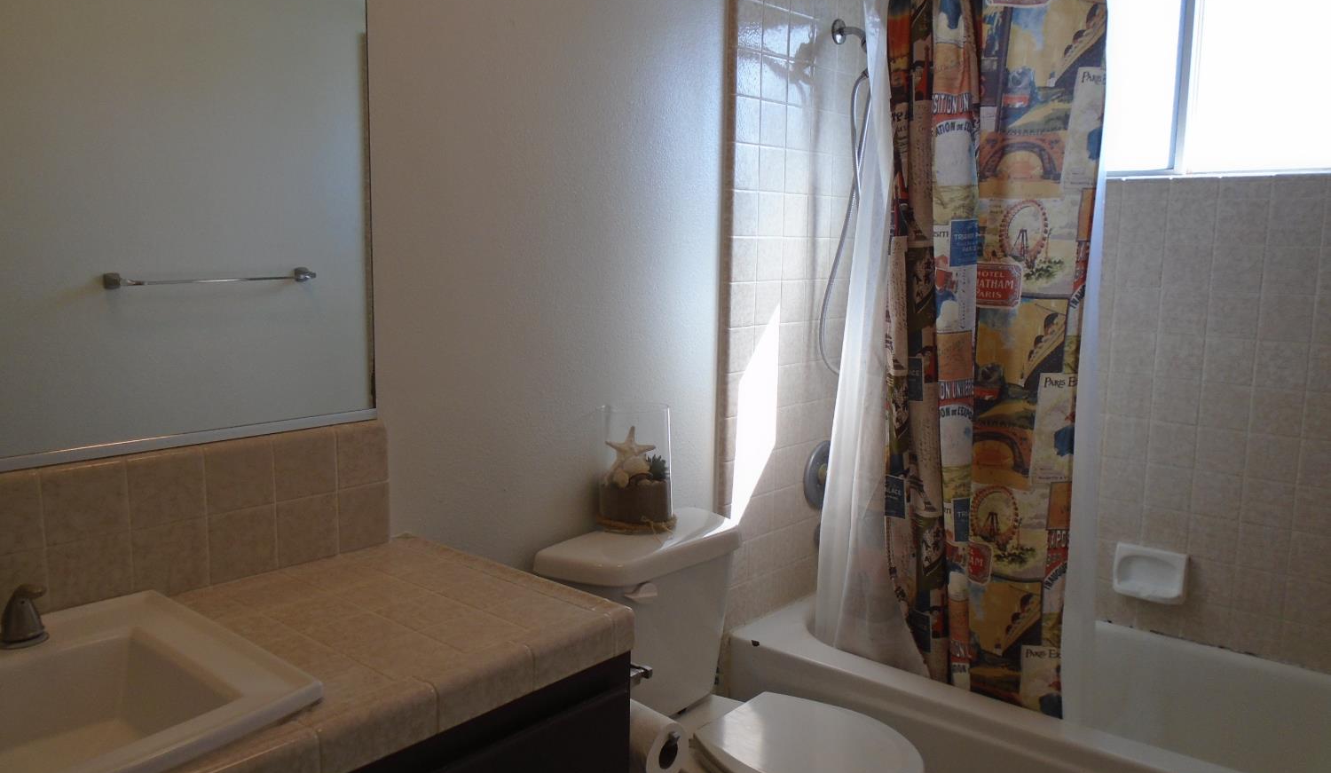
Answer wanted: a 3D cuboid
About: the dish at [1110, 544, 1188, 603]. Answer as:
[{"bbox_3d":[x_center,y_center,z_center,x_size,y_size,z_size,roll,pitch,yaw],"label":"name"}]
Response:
[{"bbox_3d":[1.231,0.475,2.554,0.167,0.115,0.060,8,10,41],"label":"dish"}]

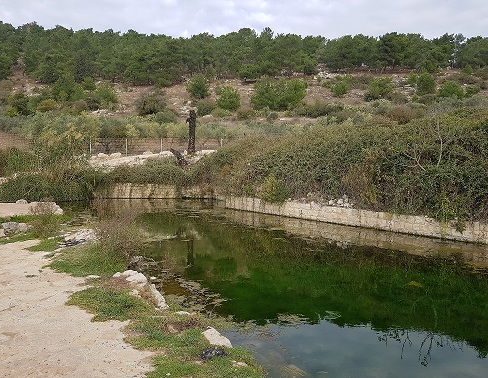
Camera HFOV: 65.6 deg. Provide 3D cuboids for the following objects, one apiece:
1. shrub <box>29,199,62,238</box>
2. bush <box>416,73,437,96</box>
[{"bbox_3d":[-4.499,0.642,8.600,0.749,0.890,0.720,-2,4,-28],"label":"shrub"},{"bbox_3d":[32.273,-18.404,67.000,3.433,4.162,3.200,2,4,26],"label":"bush"}]

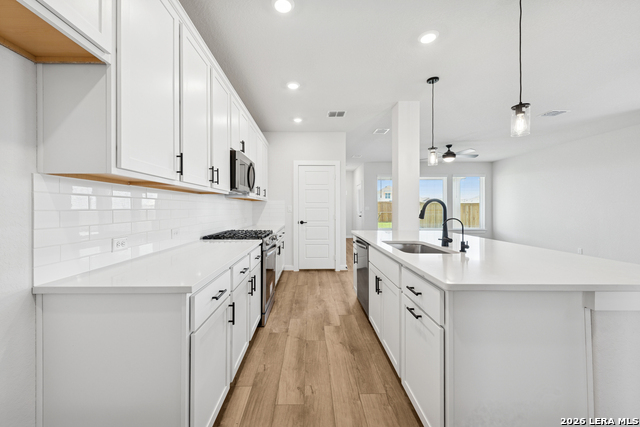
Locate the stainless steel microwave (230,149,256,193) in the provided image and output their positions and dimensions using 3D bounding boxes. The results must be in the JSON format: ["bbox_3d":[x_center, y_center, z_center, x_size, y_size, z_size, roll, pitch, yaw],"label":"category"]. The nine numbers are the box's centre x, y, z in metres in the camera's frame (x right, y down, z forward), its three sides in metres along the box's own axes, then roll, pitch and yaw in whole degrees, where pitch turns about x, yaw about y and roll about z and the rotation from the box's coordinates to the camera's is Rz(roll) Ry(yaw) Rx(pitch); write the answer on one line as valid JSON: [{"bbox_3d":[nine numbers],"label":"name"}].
[{"bbox_3d":[-1.051,-0.446,2.935,0.410,0.415,0.757,0,1,-2],"label":"stainless steel microwave"}]

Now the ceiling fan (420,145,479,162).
[{"bbox_3d":[3.043,-1.405,5.850,1.330,0.415,1.330,0,1,-2],"label":"ceiling fan"}]

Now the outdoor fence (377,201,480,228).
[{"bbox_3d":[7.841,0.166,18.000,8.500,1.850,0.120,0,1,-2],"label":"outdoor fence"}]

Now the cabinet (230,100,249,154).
[{"bbox_3d":[-1.089,-0.961,2.935,0.330,0.600,0.760,0,1,-2],"label":"cabinet"}]

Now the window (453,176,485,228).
[{"bbox_3d":[4.969,-0.360,8.300,1.030,1.740,0.120,0,1,-2],"label":"window"}]

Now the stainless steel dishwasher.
[{"bbox_3d":[0.771,0.707,2.830,0.610,0.800,0.600,0,1,-2],"label":"stainless steel dishwasher"}]

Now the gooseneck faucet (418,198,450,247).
[{"bbox_3d":[0.977,0.079,2.095,0.270,0.395,0.080,0,1,-2],"label":"gooseneck faucet"}]

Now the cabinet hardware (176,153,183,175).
[{"bbox_3d":[-0.857,-0.300,1.519,0.035,0.136,0.013,0,1,-2],"label":"cabinet hardware"}]

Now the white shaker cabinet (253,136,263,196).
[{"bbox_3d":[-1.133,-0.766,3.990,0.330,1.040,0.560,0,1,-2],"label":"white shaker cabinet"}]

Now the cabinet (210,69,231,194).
[{"bbox_3d":[-1.062,-0.716,2.305,0.330,1.040,0.460,0,1,-2],"label":"cabinet"}]

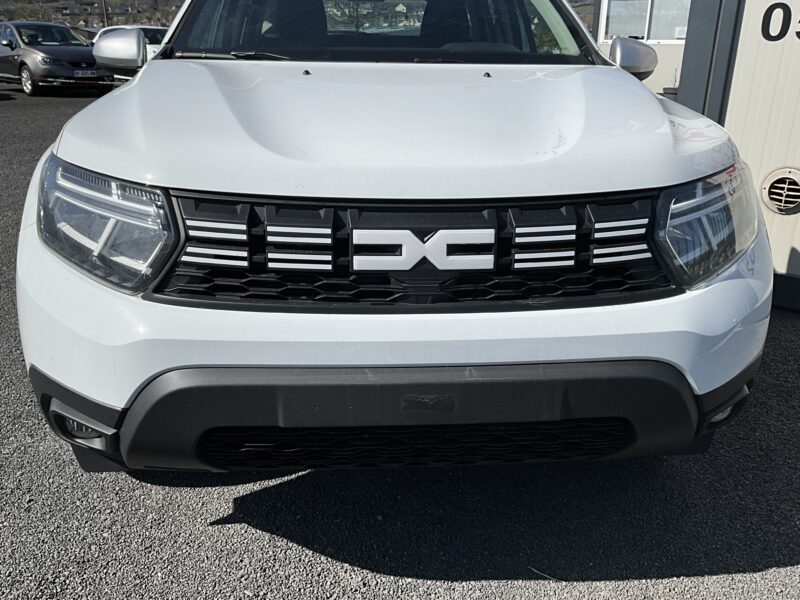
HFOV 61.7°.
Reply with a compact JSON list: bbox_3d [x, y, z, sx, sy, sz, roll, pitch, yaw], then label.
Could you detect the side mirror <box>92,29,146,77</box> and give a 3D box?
[{"bbox_3d":[-0.970,-0.873,2.369,0.215,0.170,0.150,-1,21,-5],"label":"side mirror"}]

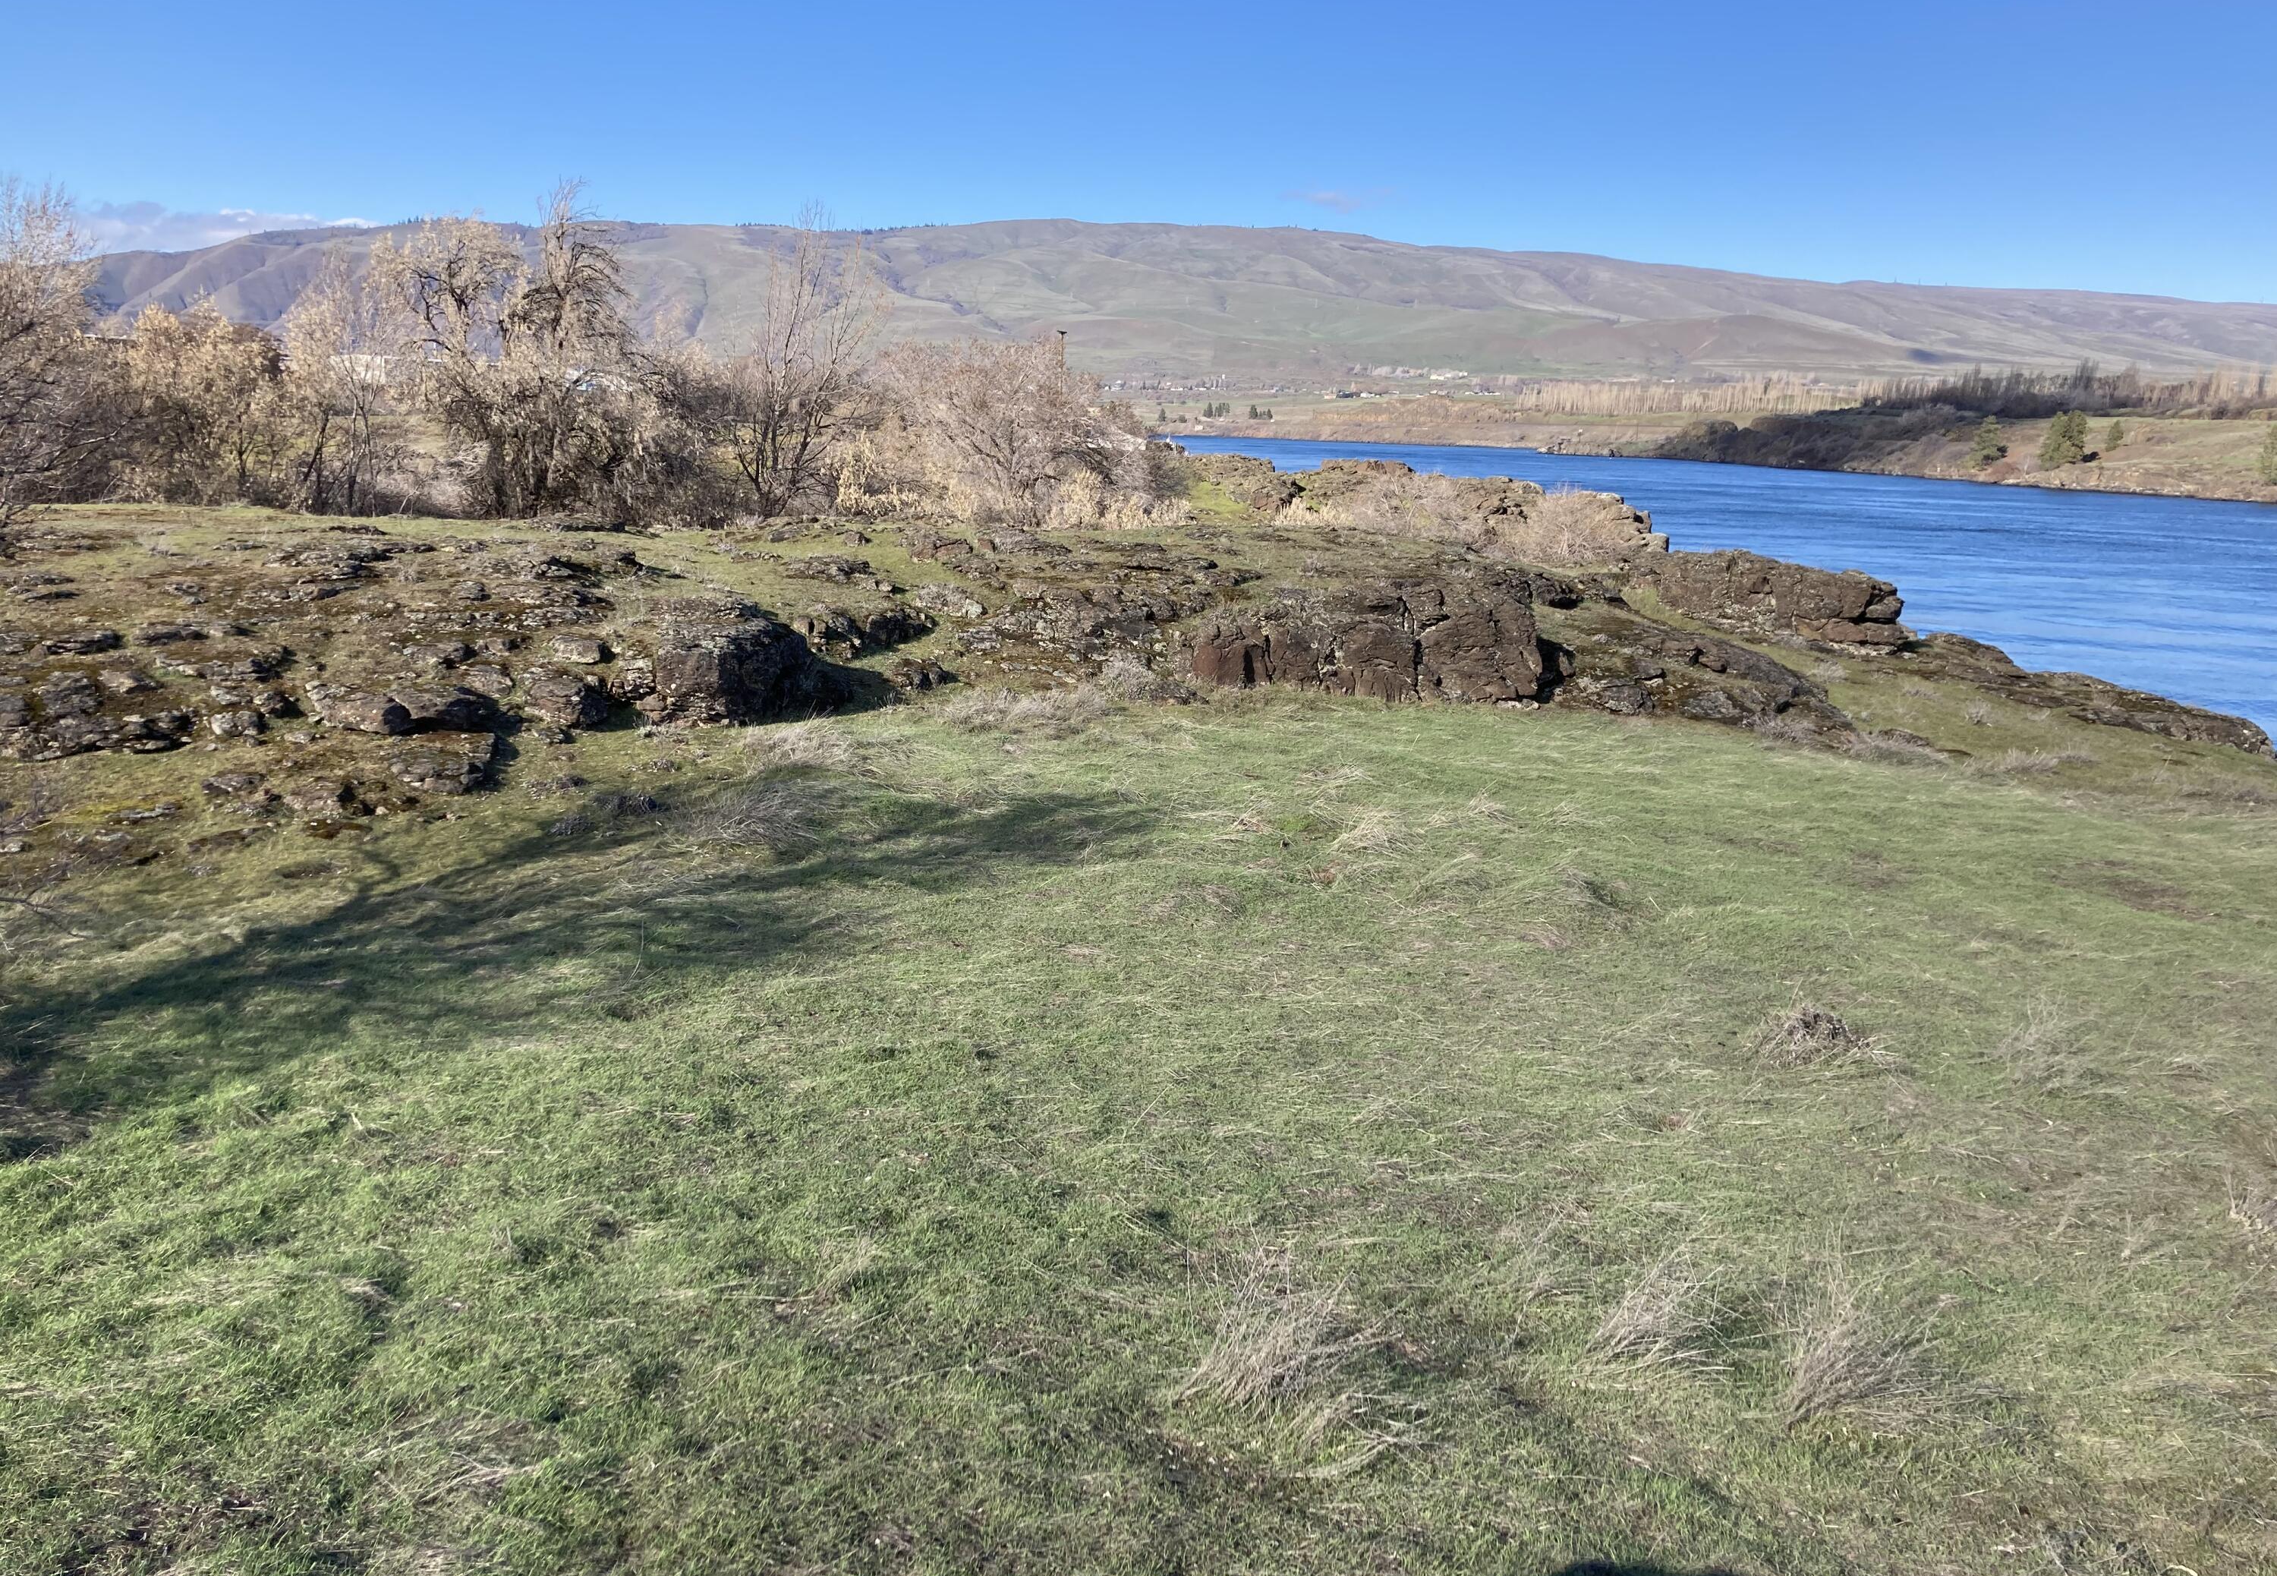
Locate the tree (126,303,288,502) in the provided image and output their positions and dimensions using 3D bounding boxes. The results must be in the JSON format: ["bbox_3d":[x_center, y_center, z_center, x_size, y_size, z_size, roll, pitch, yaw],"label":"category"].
[{"bbox_3d":[-18.367,-7.659,36.418,2.925,4.086,2.633,-6,13,-26],"label":"tree"}]

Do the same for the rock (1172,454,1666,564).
[{"bbox_3d":[6.062,-5.949,38.598,8.984,1.919,4.800,5,13,23],"label":"rock"}]

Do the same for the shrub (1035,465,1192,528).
[{"bbox_3d":[-0.492,-5.784,36.542,3.452,1.249,2.034,0,12,-1],"label":"shrub"}]

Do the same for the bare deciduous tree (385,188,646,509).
[{"bbox_3d":[-12.268,-8.585,36.552,5.084,6.459,4.576,-4,12,-18],"label":"bare deciduous tree"}]

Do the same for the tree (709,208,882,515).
[{"bbox_3d":[-6.842,-8.457,36.931,3.466,6.121,3.119,-2,12,-10],"label":"tree"}]

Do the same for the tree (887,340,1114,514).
[{"bbox_3d":[-2.805,-7.475,38.174,5.101,3.728,4.591,-1,12,-4],"label":"tree"}]

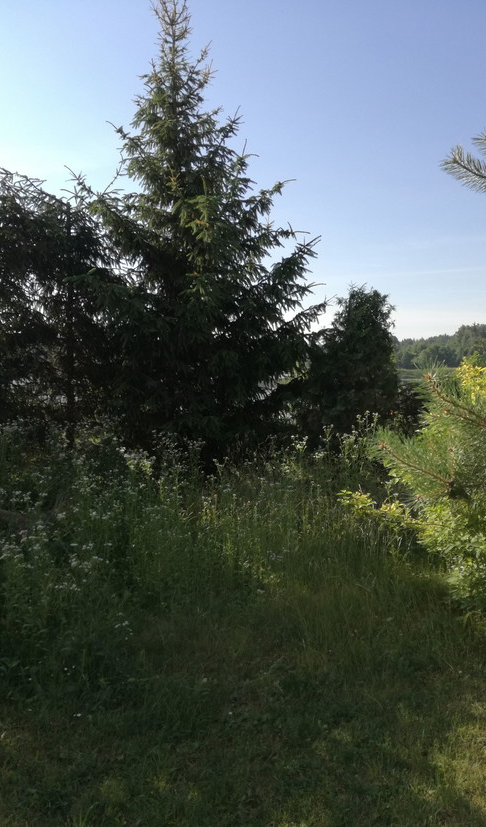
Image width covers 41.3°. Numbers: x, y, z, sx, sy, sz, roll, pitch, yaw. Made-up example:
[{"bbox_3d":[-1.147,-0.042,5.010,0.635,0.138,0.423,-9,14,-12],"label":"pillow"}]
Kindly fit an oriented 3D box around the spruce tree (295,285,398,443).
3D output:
[{"bbox_3d":[1.396,-0.567,8.700,1.380,2.350,1.380,0,4,0],"label":"spruce tree"}]

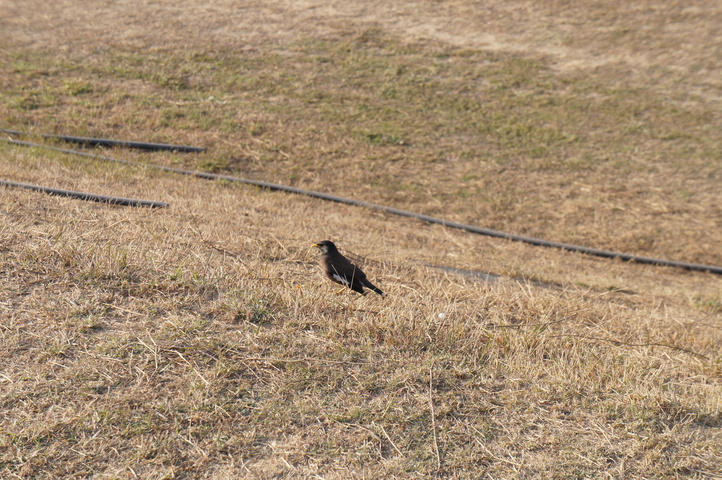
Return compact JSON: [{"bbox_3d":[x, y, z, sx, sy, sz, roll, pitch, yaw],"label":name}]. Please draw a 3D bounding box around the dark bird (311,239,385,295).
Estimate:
[{"bbox_3d":[-0.030,0.072,3.950,0.175,0.142,0.075,1,15,3],"label":"dark bird"}]

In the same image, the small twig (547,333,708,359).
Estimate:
[{"bbox_3d":[0.621,0.246,3.800,0.380,0.040,0.070,3,15,12],"label":"small twig"}]

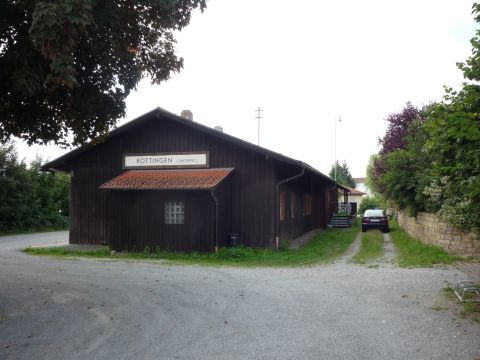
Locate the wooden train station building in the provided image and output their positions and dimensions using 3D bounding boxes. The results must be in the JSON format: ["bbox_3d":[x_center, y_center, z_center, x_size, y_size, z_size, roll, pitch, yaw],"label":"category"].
[{"bbox_3d":[0.899,0.365,29.189,11.688,5.808,28.656,-1,-3,17],"label":"wooden train station building"}]

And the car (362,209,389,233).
[{"bbox_3d":[8.995,2.672,29.424,1.700,1.440,4.200,-1,-3,17],"label":"car"}]

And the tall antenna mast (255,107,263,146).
[{"bbox_3d":[1.350,-3.650,31.200,0.550,3.000,0.150,0,-3,2],"label":"tall antenna mast"}]

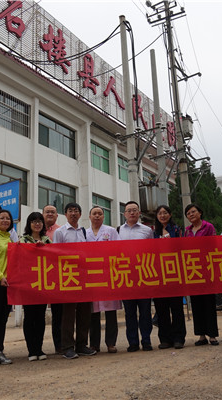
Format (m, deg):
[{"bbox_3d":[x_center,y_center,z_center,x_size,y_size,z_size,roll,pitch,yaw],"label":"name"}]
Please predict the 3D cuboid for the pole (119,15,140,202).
[{"bbox_3d":[0.640,-1.440,12.080,0.310,9.700,0.310,-12,-17,32],"label":"pole"}]

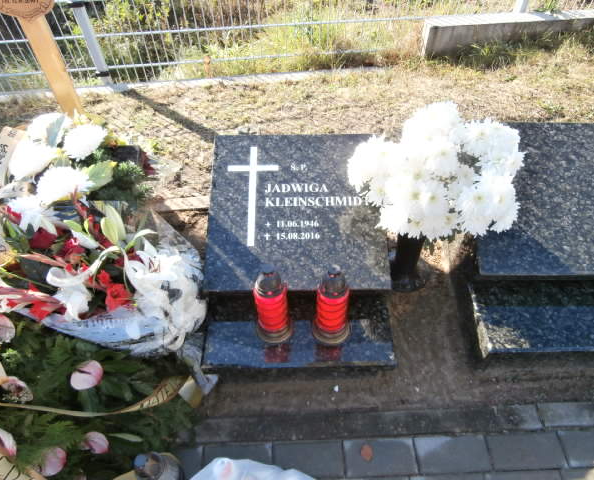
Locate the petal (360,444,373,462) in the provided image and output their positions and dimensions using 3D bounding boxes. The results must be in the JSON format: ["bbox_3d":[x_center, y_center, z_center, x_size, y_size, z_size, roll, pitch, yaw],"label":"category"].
[{"bbox_3d":[0.197,0.601,1.250,0.034,0.007,0.045,0,54,0],"label":"petal"}]

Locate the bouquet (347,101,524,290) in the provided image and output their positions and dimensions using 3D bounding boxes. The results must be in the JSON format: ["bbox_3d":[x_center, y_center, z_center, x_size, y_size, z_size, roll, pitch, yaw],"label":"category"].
[{"bbox_3d":[0.390,-0.103,1.402,0.480,0.580,0.400,0,54,0],"label":"bouquet"}]

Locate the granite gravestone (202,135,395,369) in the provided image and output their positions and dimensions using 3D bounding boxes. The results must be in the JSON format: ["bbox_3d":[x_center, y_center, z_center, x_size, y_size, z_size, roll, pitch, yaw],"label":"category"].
[{"bbox_3d":[0.006,0.011,1.493,0.600,0.300,0.760,0,54,0],"label":"granite gravestone"}]

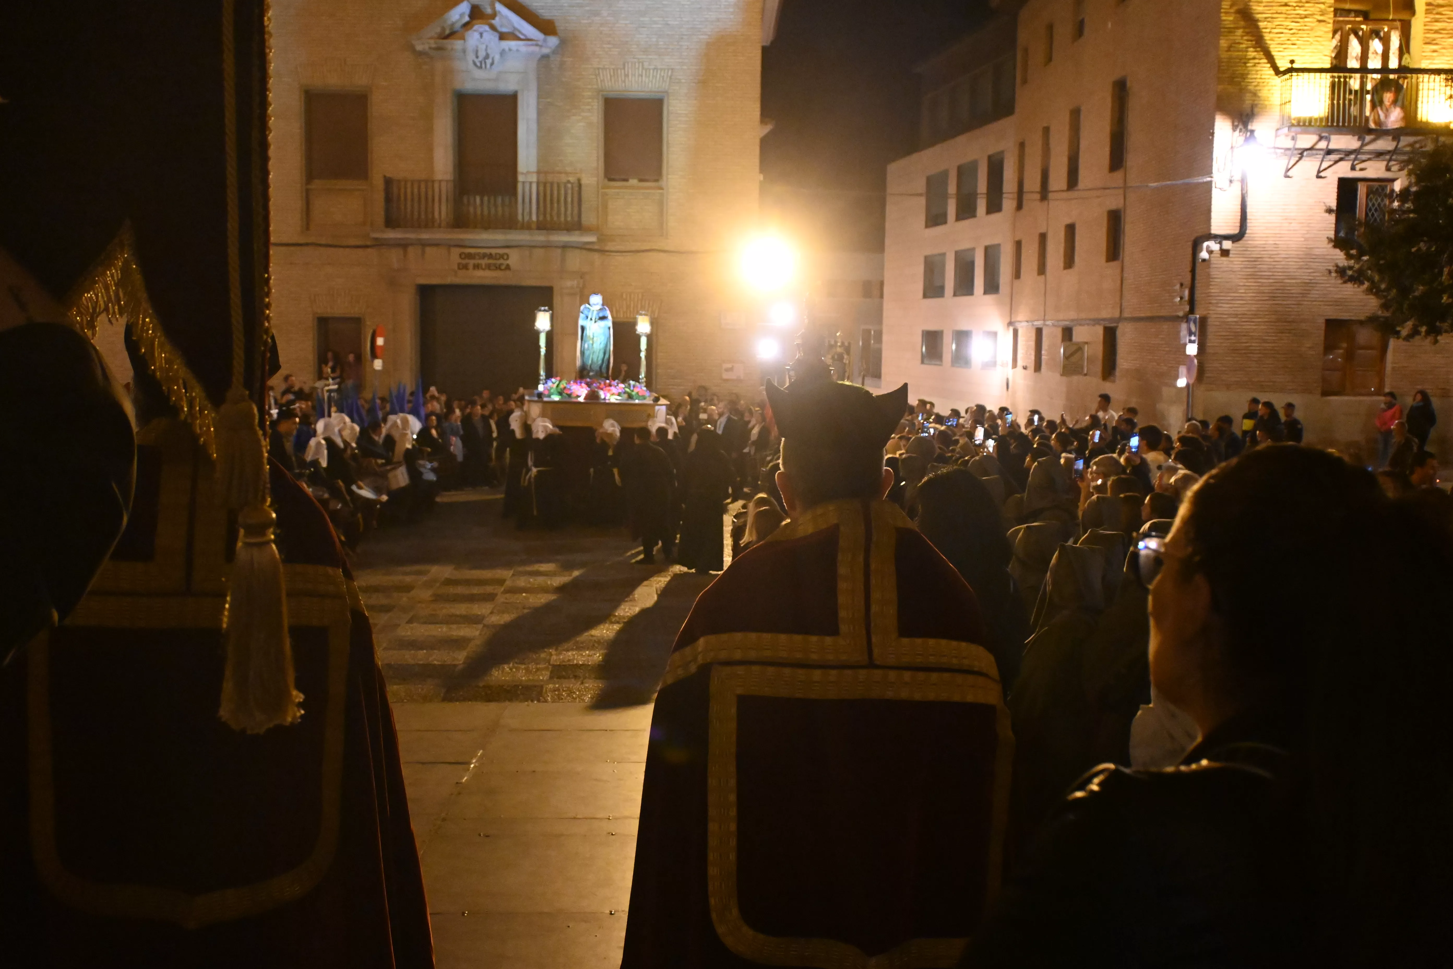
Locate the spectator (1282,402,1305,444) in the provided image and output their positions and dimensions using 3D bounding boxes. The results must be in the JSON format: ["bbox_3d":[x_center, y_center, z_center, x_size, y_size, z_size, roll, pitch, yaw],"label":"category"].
[{"bbox_3d":[9.962,-0.565,25.673,0.340,1.760,0.480,-2,7,-23],"label":"spectator"}]

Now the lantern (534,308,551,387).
[{"bbox_3d":[-3.060,-2.244,24.102,0.280,1.400,0.280,0,6,-5],"label":"lantern"}]

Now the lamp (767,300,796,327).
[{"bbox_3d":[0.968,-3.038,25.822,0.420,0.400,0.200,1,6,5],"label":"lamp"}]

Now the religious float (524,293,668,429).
[{"bbox_3d":[-2.074,-2.054,23.411,2.150,2.020,2.900,0,6,-5],"label":"religious float"}]

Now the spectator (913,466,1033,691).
[{"bbox_3d":[0.799,0.761,5.009,0.450,1.640,0.320,-1,6,-11],"label":"spectator"}]

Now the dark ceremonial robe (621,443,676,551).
[{"bbox_3d":[-0.997,0.121,18.369,0.630,1.380,0.420,-2,7,-22],"label":"dark ceremonial robe"}]

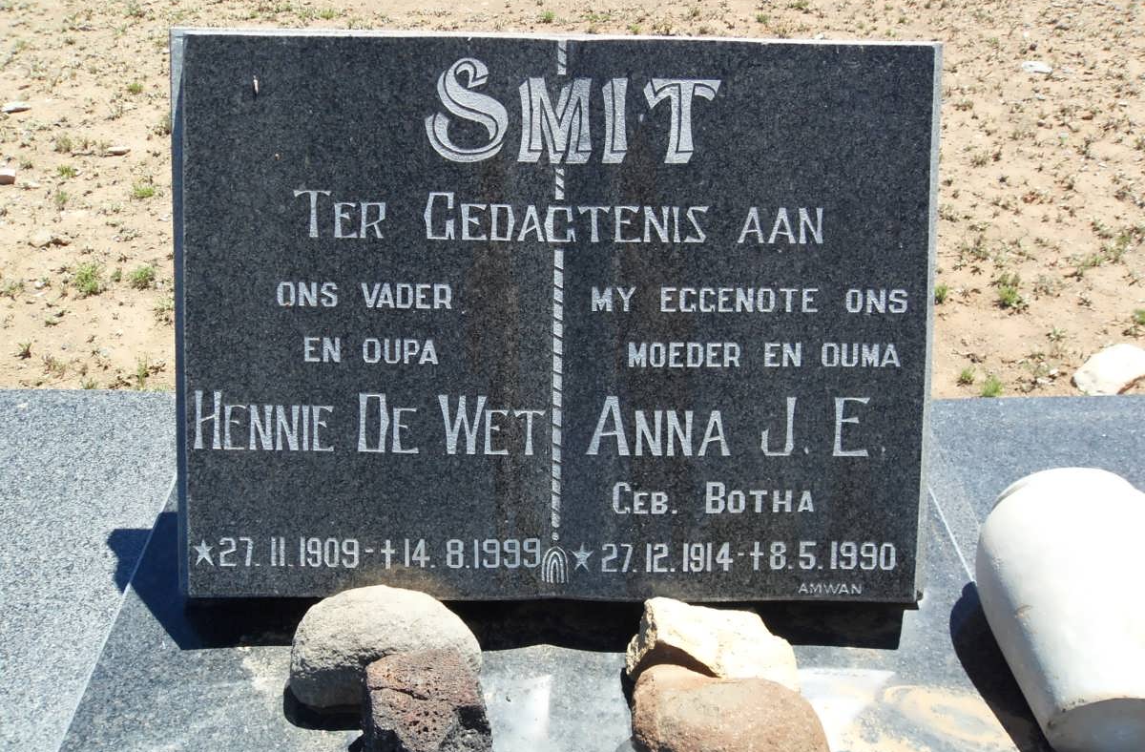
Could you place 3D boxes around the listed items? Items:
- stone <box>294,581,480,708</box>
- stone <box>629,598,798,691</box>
[{"bbox_3d":[-0.195,0.284,1.220,0.197,0.100,0.128,0,32,-2],"label":"stone"},{"bbox_3d":[0.150,0.290,1.238,0.181,0.090,0.120,0,32,-2],"label":"stone"}]

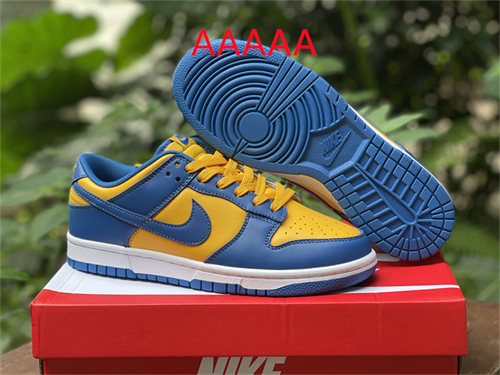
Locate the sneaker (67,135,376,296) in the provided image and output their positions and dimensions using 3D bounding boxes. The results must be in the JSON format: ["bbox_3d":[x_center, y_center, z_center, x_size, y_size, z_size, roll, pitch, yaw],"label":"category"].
[{"bbox_3d":[-0.032,0.021,0.828,0.291,0.119,0.107,4,13,17],"label":"sneaker"}]

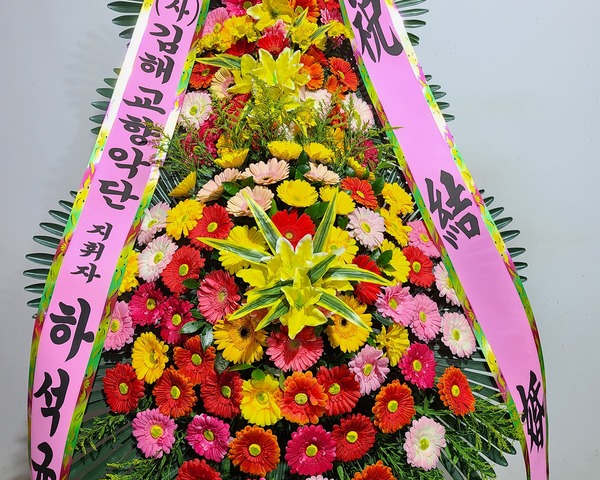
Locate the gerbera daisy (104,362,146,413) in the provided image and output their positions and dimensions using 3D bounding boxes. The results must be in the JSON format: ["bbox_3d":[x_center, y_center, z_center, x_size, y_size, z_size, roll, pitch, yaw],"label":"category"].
[{"bbox_3d":[-0.372,0.318,1.289,0.105,0.105,0.042,1,-9,19],"label":"gerbera daisy"}]

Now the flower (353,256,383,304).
[{"bbox_3d":[0.131,0.086,1.257,0.035,0.106,0.106,-19,-7,42],"label":"flower"}]

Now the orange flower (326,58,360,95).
[{"bbox_3d":[0.108,-0.419,1.530,0.104,0.106,0.038,-6,-8,-32],"label":"orange flower"}]

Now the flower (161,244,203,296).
[{"bbox_3d":[-0.244,0.067,1.289,0.105,0.105,0.042,2,-14,25],"label":"flower"}]

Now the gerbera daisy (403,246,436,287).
[{"bbox_3d":[0.284,0.066,1.440,0.102,0.108,0.038,-5,-10,-26],"label":"gerbera daisy"}]

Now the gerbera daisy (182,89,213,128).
[{"bbox_3d":[-0.275,-0.347,1.619,0.105,0.105,0.042,1,-5,19],"label":"gerbera daisy"}]

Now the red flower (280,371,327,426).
[{"bbox_3d":[0.010,0.336,1.280,0.106,0.112,0.038,-1,-20,-5],"label":"red flower"}]

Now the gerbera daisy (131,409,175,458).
[{"bbox_3d":[-0.310,0.412,1.280,0.105,0.105,0.037,3,-11,13],"label":"gerbera daisy"}]

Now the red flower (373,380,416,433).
[{"bbox_3d":[0.186,0.338,1.219,0.106,0.106,0.042,-4,-8,-24],"label":"red flower"}]

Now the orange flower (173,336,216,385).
[{"bbox_3d":[-0.235,0.269,1.340,0.104,0.108,0.038,3,-17,17],"label":"orange flower"}]

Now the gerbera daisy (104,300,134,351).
[{"bbox_3d":[-0.408,0.189,1.330,0.107,0.107,0.037,5,-5,28],"label":"gerbera daisy"}]

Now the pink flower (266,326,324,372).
[{"bbox_3d":[-0.009,0.214,1.200,0.113,0.113,0.042,-1,0,0],"label":"pink flower"}]

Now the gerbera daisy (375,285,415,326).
[{"bbox_3d":[0.217,0.150,1.380,0.103,0.106,0.038,-3,-13,-16],"label":"gerbera daisy"}]

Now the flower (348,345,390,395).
[{"bbox_3d":[0.154,0.287,1.330,0.102,0.108,0.038,-4,-6,-20],"label":"flower"}]

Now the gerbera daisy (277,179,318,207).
[{"bbox_3d":[-0.006,-0.103,1.414,0.100,0.035,0.100,-1,43,-4],"label":"gerbera daisy"}]

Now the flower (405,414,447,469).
[{"bbox_3d":[0.249,0.413,1.219,0.106,0.106,0.042,-4,-10,-23],"label":"flower"}]

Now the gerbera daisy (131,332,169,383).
[{"bbox_3d":[-0.307,0.247,1.259,0.107,0.107,0.042,2,-11,27],"label":"gerbera daisy"}]

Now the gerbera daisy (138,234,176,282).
[{"bbox_3d":[-0.313,0.040,1.310,0.107,0.107,0.037,5,-13,31],"label":"gerbera daisy"}]

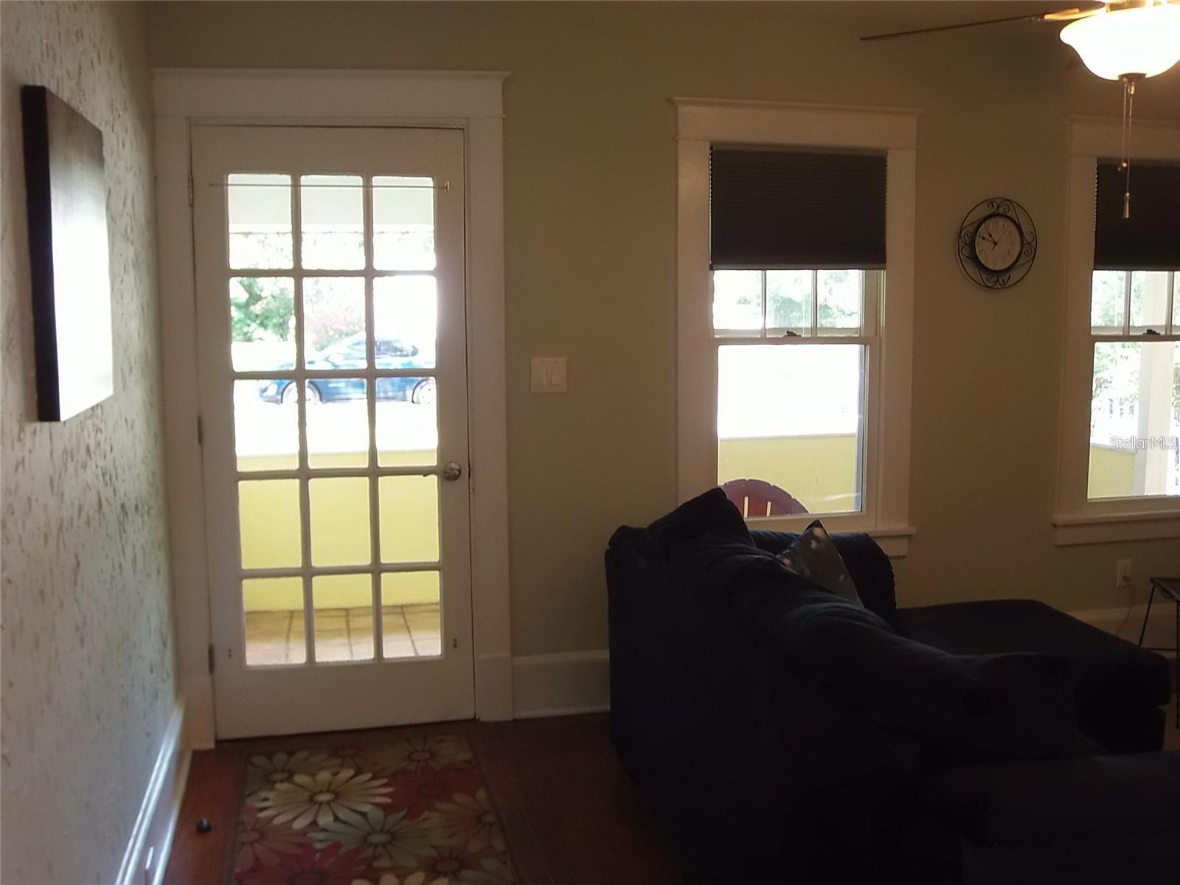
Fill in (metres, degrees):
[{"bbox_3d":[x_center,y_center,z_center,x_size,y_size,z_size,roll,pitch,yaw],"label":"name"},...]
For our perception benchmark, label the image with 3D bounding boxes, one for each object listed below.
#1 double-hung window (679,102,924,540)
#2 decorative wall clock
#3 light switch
[{"bbox_3d":[0.744,-0.378,4.084,0.906,1.648,0.090,-2,6,-11],"label":"double-hung window"},{"bbox_3d":[1.514,-0.736,4.163,0.328,0.335,0.045,-2,6,-11],"label":"decorative wall clock"},{"bbox_3d":[-0.143,-0.233,3.911,0.122,0.122,0.013,-2,6,-11],"label":"light switch"}]

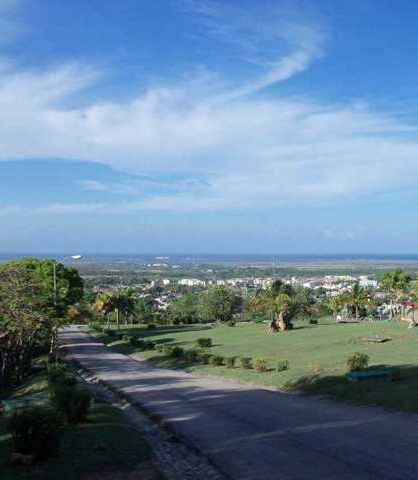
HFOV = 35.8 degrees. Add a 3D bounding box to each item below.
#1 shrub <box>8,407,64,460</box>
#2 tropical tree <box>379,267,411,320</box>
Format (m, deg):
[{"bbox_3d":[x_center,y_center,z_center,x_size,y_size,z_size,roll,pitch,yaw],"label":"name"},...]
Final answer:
[{"bbox_3d":[-2.467,2.751,9.200,0.756,0.722,0.719,0,-1,-15],"label":"shrub"},{"bbox_3d":[29.397,8.433,102.000,5.044,7.881,4.792,0,-1,16],"label":"tropical tree"}]

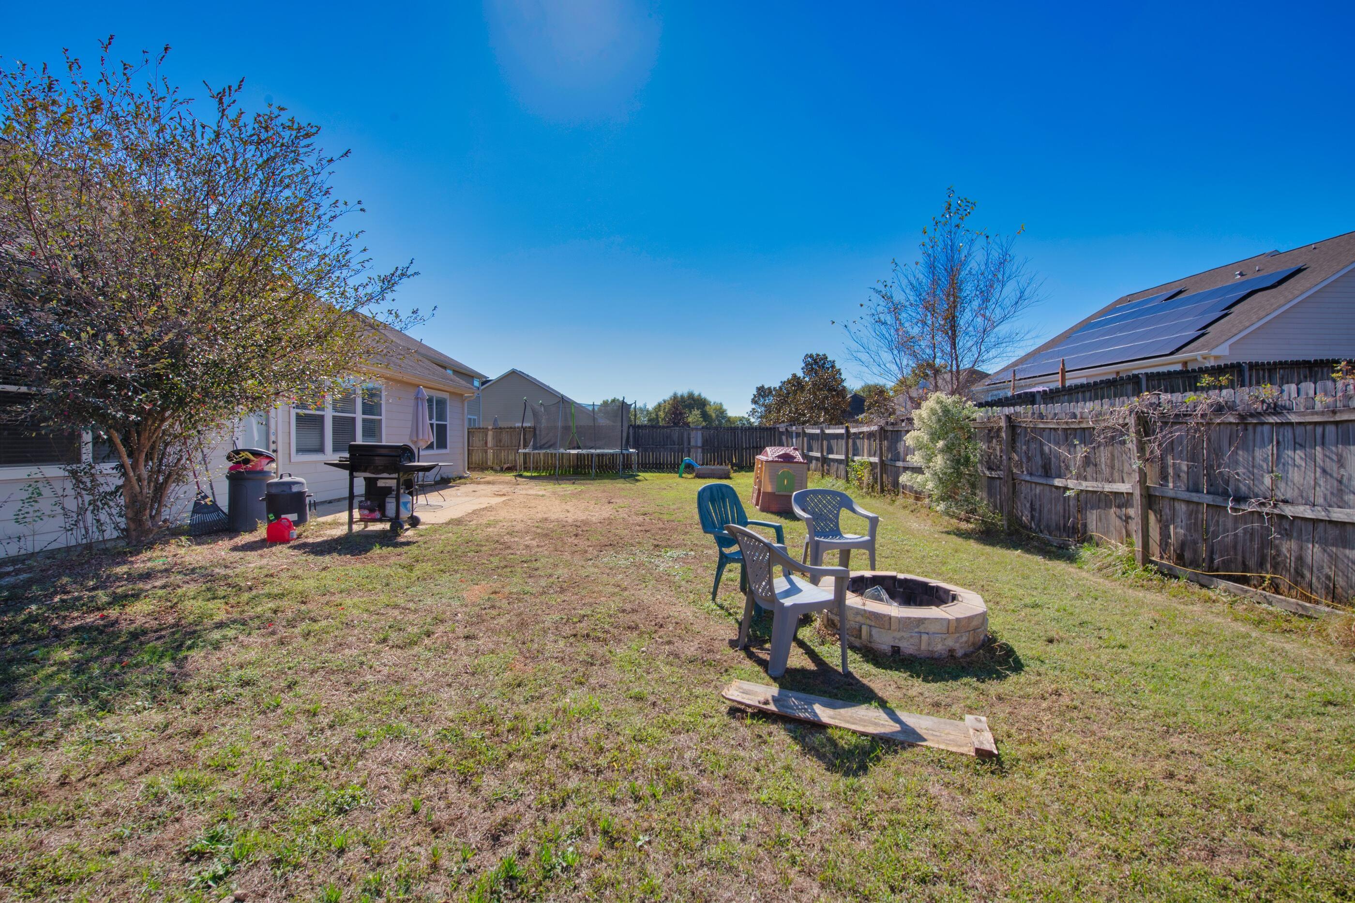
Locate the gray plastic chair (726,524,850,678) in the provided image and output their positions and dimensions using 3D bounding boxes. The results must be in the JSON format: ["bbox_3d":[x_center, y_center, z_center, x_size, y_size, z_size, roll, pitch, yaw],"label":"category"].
[{"bbox_3d":[0.627,0.866,3.263,0.620,0.845,0.680,-1,2,-18],"label":"gray plastic chair"}]

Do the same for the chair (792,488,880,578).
[{"bbox_3d":[1.496,0.809,5.109,0.680,0.845,0.620,0,2,-10],"label":"chair"}]

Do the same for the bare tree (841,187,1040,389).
[{"bbox_3d":[7.000,-2.995,13.914,5.200,7.900,5.200,0,2,0],"label":"bare tree"}]

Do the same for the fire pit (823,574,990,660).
[{"bbox_3d":[1.608,1.141,3.825,1.120,0.260,1.120,0,2,0],"label":"fire pit"}]

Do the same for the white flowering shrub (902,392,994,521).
[{"bbox_3d":[4.550,0.058,9.056,0.850,2.100,1.600,0,2,0],"label":"white flowering shrub"}]

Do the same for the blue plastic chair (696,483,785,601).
[{"bbox_3d":[0.609,0.792,4.450,0.660,0.920,0.620,1,2,38],"label":"blue plastic chair"}]

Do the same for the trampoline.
[{"bbox_3d":[-3.340,-0.465,17.494,3.950,2.680,3.950,0,2,0],"label":"trampoline"}]

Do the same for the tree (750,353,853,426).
[{"bbox_3d":[6.350,-2.250,26.943,5.200,5.600,5.000,0,2,0],"label":"tree"}]

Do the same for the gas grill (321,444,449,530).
[{"bbox_3d":[-3.840,0.443,6.967,1.420,1.160,0.600,0,2,4],"label":"gas grill"}]

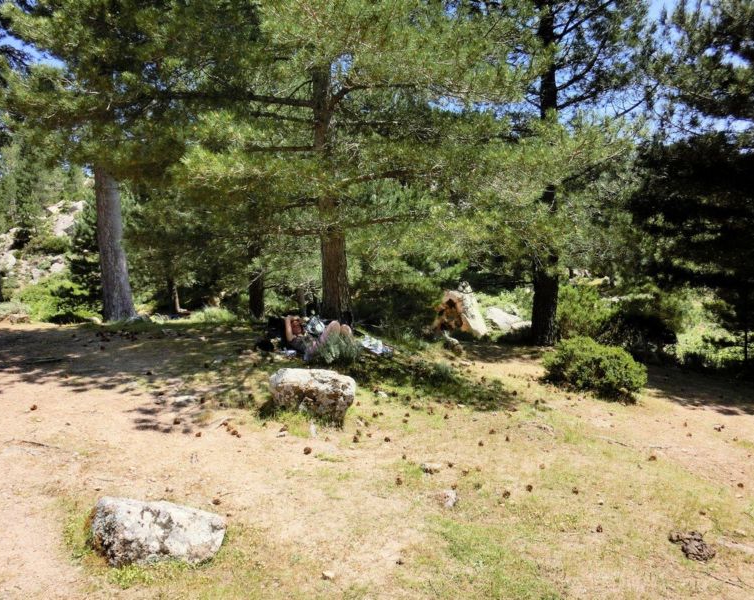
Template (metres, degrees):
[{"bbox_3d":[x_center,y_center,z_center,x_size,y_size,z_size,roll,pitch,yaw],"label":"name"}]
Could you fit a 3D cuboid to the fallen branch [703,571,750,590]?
[{"bbox_3d":[1.564,1.244,2.900,0.030,0.020,0.200,-5,7,-39],"label":"fallen branch"}]

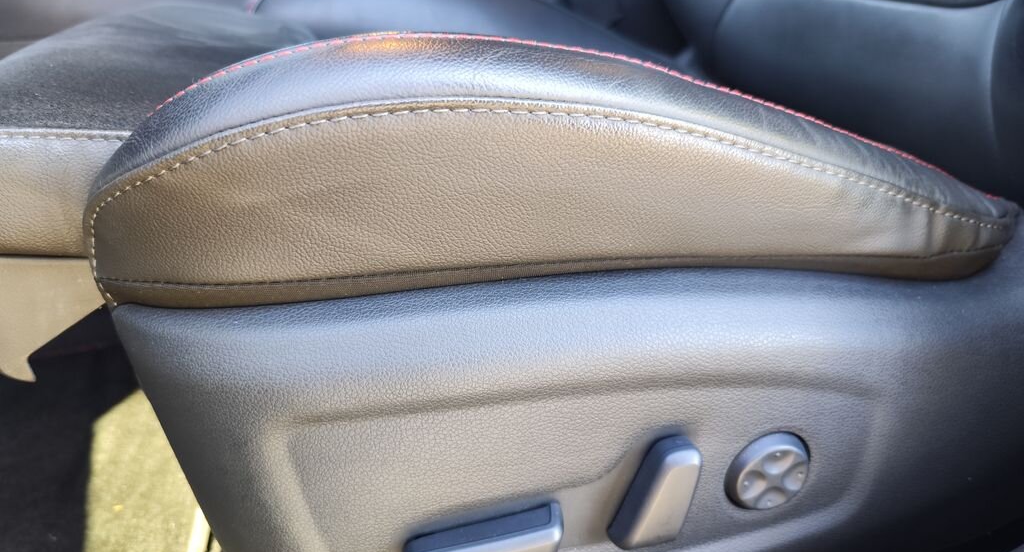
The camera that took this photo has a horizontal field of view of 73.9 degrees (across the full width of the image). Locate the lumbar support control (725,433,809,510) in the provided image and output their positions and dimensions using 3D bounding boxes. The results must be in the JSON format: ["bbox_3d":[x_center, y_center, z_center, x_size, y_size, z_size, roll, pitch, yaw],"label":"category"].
[{"bbox_3d":[0.137,0.105,0.361,0.044,0.044,0.012,-5,22,-10],"label":"lumbar support control"}]

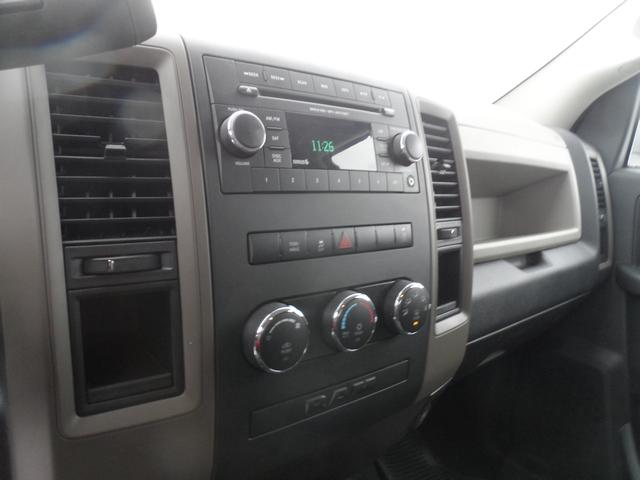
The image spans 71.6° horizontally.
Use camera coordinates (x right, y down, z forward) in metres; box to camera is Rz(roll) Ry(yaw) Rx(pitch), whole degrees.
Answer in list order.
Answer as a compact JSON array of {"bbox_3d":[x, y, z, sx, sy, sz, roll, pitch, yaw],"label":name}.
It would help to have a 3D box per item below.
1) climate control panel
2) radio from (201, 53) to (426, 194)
[{"bbox_3d":[0.022,0.064,0.354,0.183,0.051,0.025,-5,4,-36],"label":"climate control panel"},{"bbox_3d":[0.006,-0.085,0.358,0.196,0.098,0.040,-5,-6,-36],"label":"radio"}]

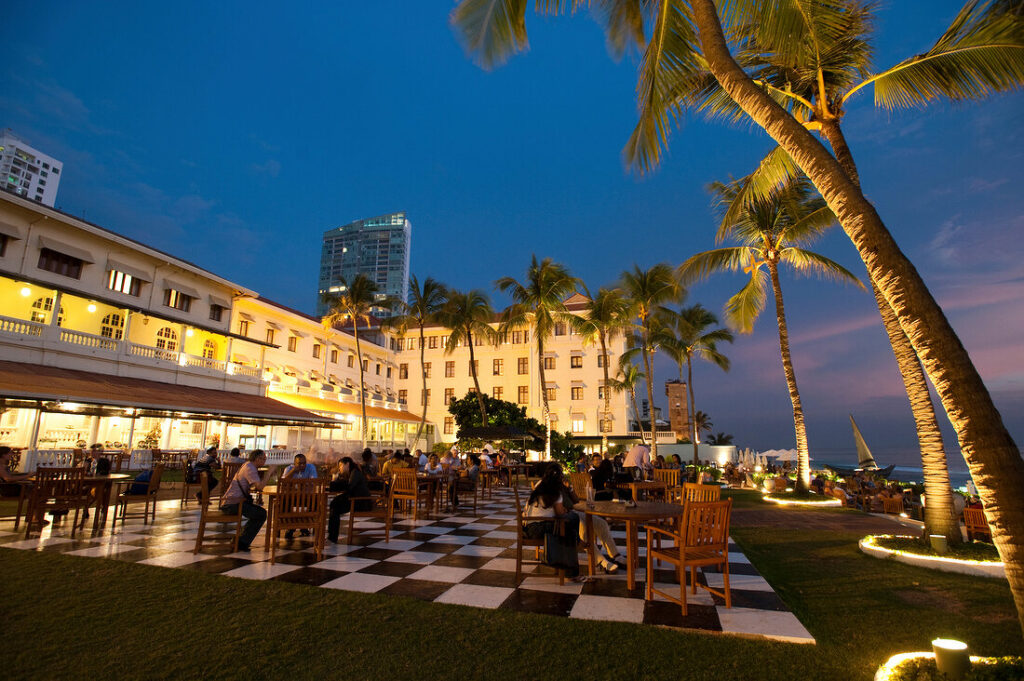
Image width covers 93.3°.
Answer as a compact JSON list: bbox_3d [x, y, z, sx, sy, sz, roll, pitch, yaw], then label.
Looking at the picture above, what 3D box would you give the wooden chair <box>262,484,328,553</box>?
[{"bbox_3d":[-2.545,2.132,5.778,0.560,0.920,0.600,7,-14,-27],"label":"wooden chair"}]

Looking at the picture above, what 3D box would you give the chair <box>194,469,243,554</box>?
[{"bbox_3d":[-3.658,2.215,6.193,0.570,0.930,0.560,7,-14,-26],"label":"chair"}]

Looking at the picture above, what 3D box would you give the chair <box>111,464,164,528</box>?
[{"bbox_3d":[-5.991,2.497,7.816,0.600,0.920,0.560,11,-16,-38],"label":"chair"}]

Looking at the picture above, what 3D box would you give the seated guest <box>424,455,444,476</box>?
[{"bbox_3d":[-1.773,3.174,10.983,0.500,1.200,0.750,-1,-13,9],"label":"seated guest"}]

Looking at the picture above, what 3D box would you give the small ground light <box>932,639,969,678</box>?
[{"bbox_3d":[2.424,1.765,2.671,0.140,0.210,0.140,1,-12,0],"label":"small ground light"}]

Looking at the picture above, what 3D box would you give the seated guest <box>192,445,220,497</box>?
[{"bbox_3d":[-6.299,2.815,9.914,0.750,1.230,0.500,6,-13,-21],"label":"seated guest"}]

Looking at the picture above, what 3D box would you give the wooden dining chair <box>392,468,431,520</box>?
[{"bbox_3d":[-1.915,2.890,9.166,0.560,0.930,0.570,-4,-13,20],"label":"wooden dining chair"}]

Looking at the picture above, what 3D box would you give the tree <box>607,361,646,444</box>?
[{"bbox_3d":[12.083,7.452,50.746,4.100,10.050,4.100,0,-12,0],"label":"tree"}]

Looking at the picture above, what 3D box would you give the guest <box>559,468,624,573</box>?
[{"bbox_3d":[0.844,2.022,5.671,0.950,1.200,0.550,-4,-13,22],"label":"guest"}]

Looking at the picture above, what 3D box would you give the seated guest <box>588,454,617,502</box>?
[{"bbox_3d":[1.536,2.503,7.860,0.780,1.250,0.520,3,-13,-12],"label":"seated guest"}]

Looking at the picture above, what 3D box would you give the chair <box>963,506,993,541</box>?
[{"bbox_3d":[10.984,4.400,11.272,0.570,0.930,0.560,13,-17,-43],"label":"chair"}]

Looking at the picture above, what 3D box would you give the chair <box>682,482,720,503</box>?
[{"bbox_3d":[2.074,2.202,5.751,0.570,0.945,0.580,8,-14,-31],"label":"chair"}]

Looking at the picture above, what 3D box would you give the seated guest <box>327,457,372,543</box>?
[{"bbox_3d":[-2.300,2.256,6.907,0.740,1.180,0.480,6,-13,-23],"label":"seated guest"}]

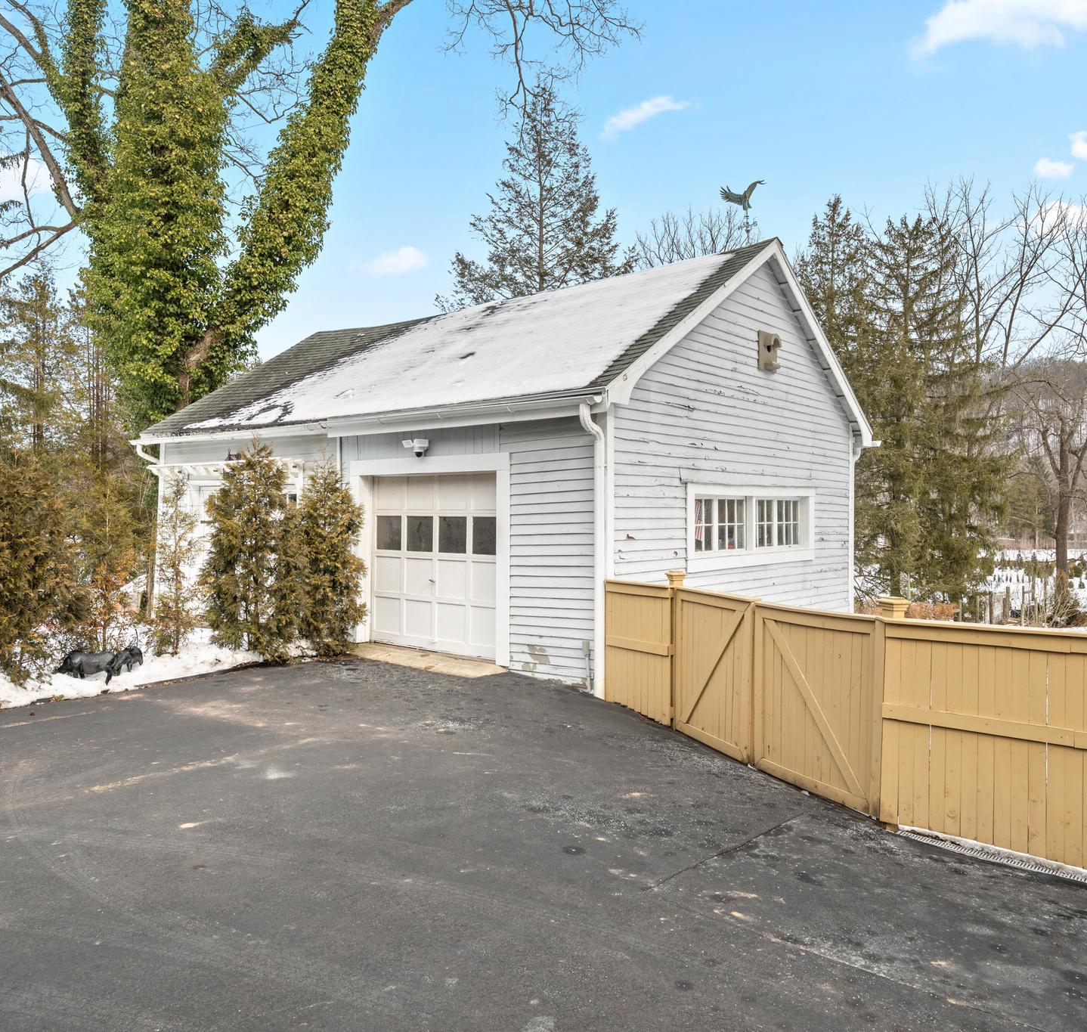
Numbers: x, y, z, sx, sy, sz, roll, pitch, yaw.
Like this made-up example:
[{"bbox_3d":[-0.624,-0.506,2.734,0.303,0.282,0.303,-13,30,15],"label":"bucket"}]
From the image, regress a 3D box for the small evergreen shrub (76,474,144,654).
[{"bbox_3d":[-4.726,0.542,9.400,0.740,2.010,0.703,0,0,-27],"label":"small evergreen shrub"}]

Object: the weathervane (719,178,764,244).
[{"bbox_3d":[2.563,-3.940,11.112,0.600,0.840,0.500,0,0,27],"label":"weathervane"}]

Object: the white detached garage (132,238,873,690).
[{"bbox_3d":[-0.875,-0.906,13.957,9.918,5.455,7.011,0,0,41],"label":"white detached garage"}]

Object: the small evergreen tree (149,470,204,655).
[{"bbox_3d":[-4.161,0.542,9.750,0.603,2.098,0.573,0,0,-23],"label":"small evergreen tree"}]

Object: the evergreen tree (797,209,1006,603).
[{"bbox_3d":[8.562,-2.509,20.500,5.046,9.976,4.541,0,0,23],"label":"evergreen tree"}]

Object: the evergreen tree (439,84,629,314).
[{"bbox_3d":[-0.209,-5.432,27.000,7.400,16.481,7.400,0,0,0],"label":"evergreen tree"}]

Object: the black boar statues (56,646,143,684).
[{"bbox_3d":[-4.280,1.425,8.320,0.830,0.330,0.420,0,0,-16],"label":"black boar statues"}]

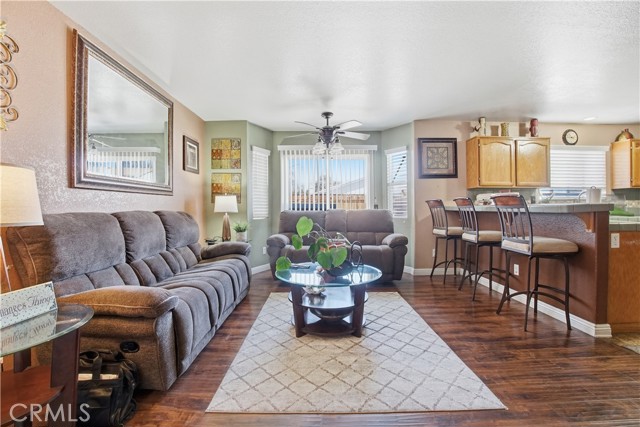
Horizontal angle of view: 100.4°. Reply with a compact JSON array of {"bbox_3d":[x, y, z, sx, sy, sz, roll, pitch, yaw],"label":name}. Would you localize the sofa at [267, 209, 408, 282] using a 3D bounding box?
[{"bbox_3d":[0.256,0.465,4.300,2.020,1.020,0.950,0,1,0],"label":"sofa"}]

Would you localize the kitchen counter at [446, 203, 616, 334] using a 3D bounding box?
[{"bbox_3d":[2.285,0.465,3.286,0.460,1.120,2.050,0,2,-2],"label":"kitchen counter"}]

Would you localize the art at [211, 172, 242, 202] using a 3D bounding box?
[{"bbox_3d":[-1.480,-0.397,4.223,0.475,0.480,0.030,0,2,-2],"label":"art"}]

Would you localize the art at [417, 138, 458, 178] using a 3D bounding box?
[{"bbox_3d":[1.861,-0.873,4.189,0.610,0.630,0.030,0,1,0],"label":"art"}]

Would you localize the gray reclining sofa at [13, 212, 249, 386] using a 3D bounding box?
[{"bbox_3d":[-1.301,0.522,2.523,0.920,1.050,2.060,0,2,-2],"label":"gray reclining sofa"}]

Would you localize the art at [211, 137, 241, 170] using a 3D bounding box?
[{"bbox_3d":[-1.474,-0.938,4.207,0.475,0.485,0.030,0,2,-2],"label":"art"}]

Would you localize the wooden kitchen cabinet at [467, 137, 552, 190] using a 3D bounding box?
[{"bbox_3d":[2.857,-0.751,4.067,1.075,0.750,0.300,0,1,0],"label":"wooden kitchen cabinet"}]

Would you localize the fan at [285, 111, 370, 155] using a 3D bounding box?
[{"bbox_3d":[0.105,-1.142,3.829,1.300,0.620,1.280,0,1,0],"label":"fan"}]

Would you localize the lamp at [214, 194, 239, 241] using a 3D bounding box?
[{"bbox_3d":[-1.355,0.062,3.869,0.335,0.690,0.310,0,2,-2],"label":"lamp"}]

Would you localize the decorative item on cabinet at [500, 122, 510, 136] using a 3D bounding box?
[{"bbox_3d":[2.815,-1.246,4.027,0.105,0.240,0.105,0,1,0],"label":"decorative item on cabinet"}]

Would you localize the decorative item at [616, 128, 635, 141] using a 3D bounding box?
[{"bbox_3d":[4.770,-1.233,4.148,0.230,0.210,0.170,0,1,0],"label":"decorative item"}]

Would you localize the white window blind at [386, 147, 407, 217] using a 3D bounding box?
[{"bbox_3d":[1.275,-0.510,4.480,0.070,1.170,0.420,-1,2,-38],"label":"white window blind"}]

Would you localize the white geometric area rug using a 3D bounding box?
[{"bbox_3d":[0.186,1.010,2.384,1.580,0.012,1.960,0,1,0],"label":"white geometric area rug"}]

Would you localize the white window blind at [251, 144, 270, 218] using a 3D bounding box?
[{"bbox_3d":[-0.970,-0.500,4.430,0.070,1.170,0.420,1,2,35],"label":"white window blind"}]

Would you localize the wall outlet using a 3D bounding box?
[{"bbox_3d":[2.515,0.234,2.270,0.074,0.118,0.013,0,2,0],"label":"wall outlet"}]

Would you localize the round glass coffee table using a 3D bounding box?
[{"bbox_3d":[0.083,0.779,2.445,0.940,0.470,0.920,0,1,0],"label":"round glass coffee table"}]

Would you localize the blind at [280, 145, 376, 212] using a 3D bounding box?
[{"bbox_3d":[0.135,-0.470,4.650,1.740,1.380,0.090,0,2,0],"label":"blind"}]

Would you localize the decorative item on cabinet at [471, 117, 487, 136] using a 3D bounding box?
[{"bbox_3d":[2.404,-1.275,3.997,0.190,0.300,0.110,0,1,0],"label":"decorative item on cabinet"}]

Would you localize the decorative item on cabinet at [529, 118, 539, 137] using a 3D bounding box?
[{"bbox_3d":[3.238,-1.270,4.007,0.115,0.290,0.110,0,1,0],"label":"decorative item on cabinet"}]

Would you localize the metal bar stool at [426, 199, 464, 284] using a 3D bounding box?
[{"bbox_3d":[1.930,0.400,3.950,0.540,1.170,0.460,0,2,-7],"label":"metal bar stool"}]

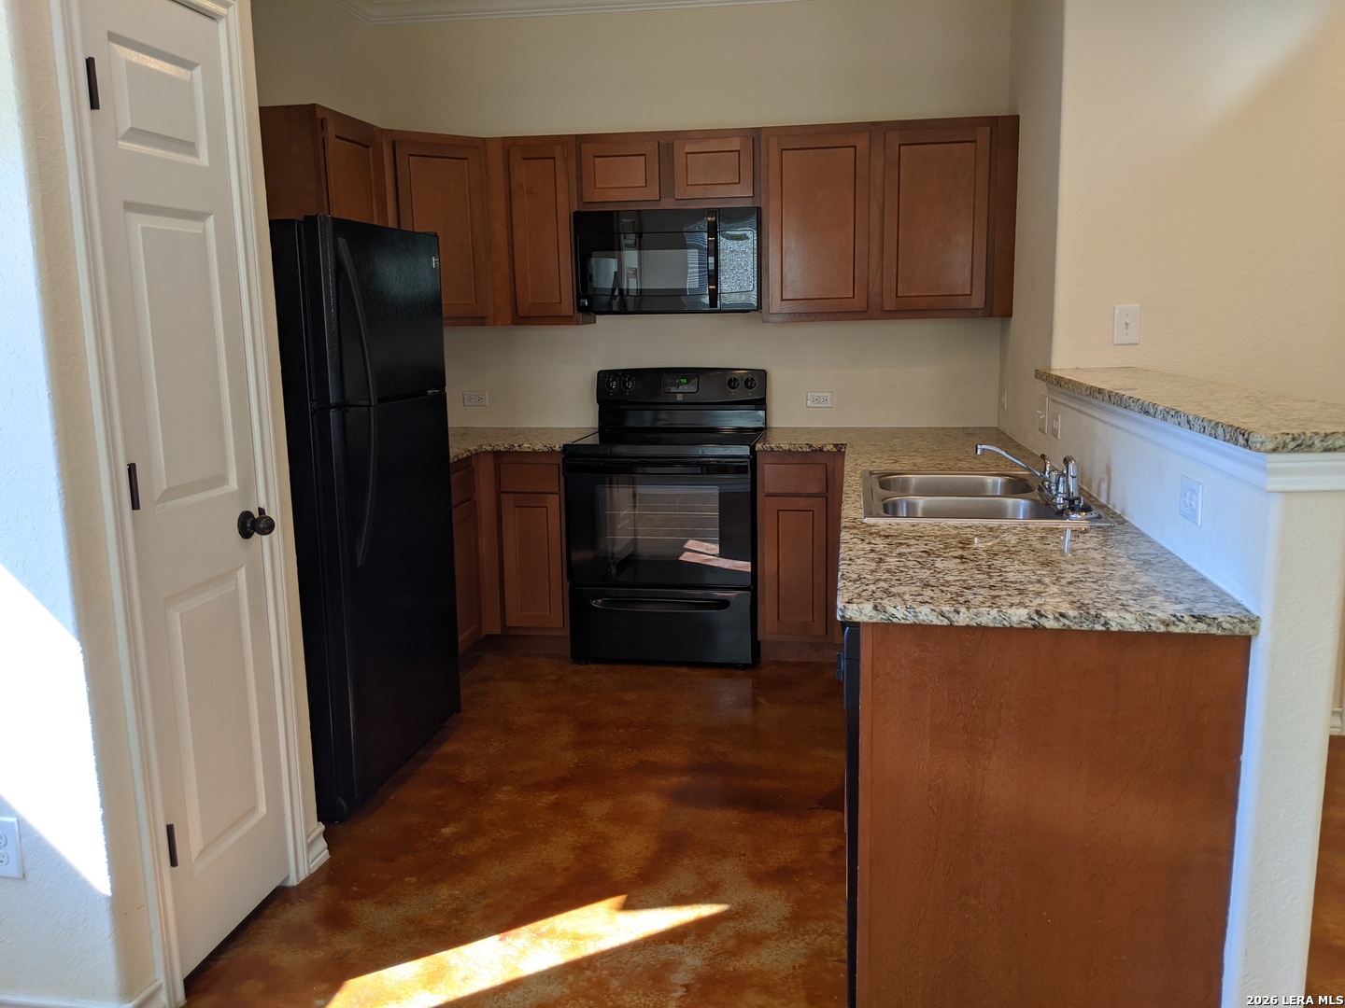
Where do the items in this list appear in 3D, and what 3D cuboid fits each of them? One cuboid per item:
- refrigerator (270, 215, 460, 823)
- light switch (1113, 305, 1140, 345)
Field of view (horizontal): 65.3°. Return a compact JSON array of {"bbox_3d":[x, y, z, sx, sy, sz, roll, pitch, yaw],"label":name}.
[{"bbox_3d":[-1.137,0.012,3.232,0.795,1.680,0.750,1,10,11],"label":"refrigerator"},{"bbox_3d":[1.419,-0.557,3.270,0.077,0.122,0.018,1,10,10],"label":"light switch"}]

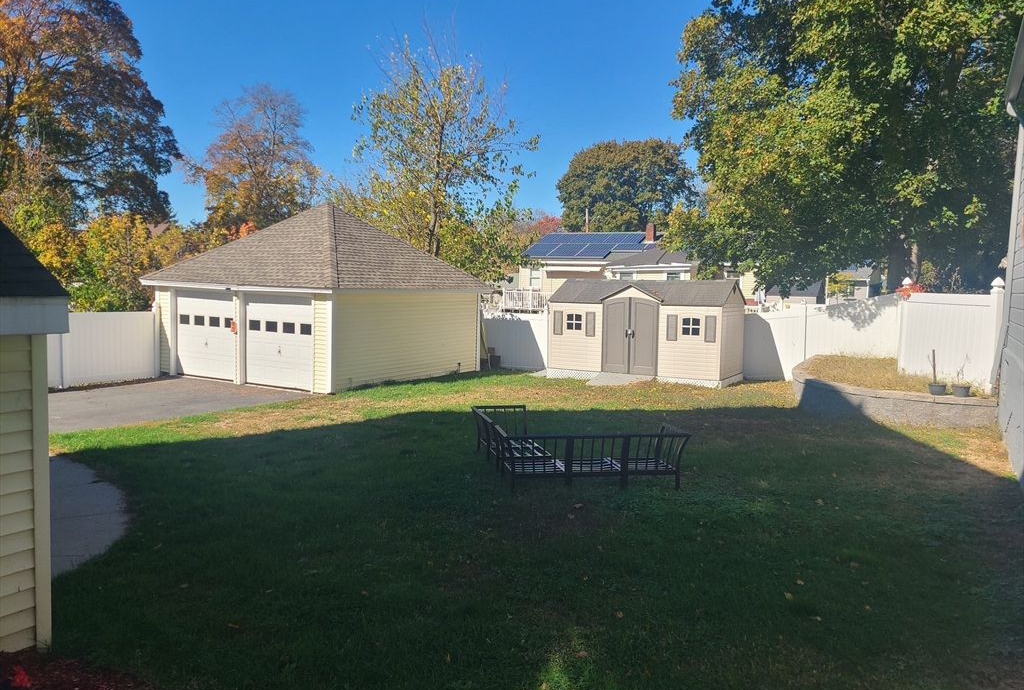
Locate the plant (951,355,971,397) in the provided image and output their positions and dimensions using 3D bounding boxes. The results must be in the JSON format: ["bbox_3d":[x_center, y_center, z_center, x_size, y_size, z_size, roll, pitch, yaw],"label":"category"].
[{"bbox_3d":[8.366,0.565,14.394,0.350,0.770,0.332,3,5,30],"label":"plant"}]

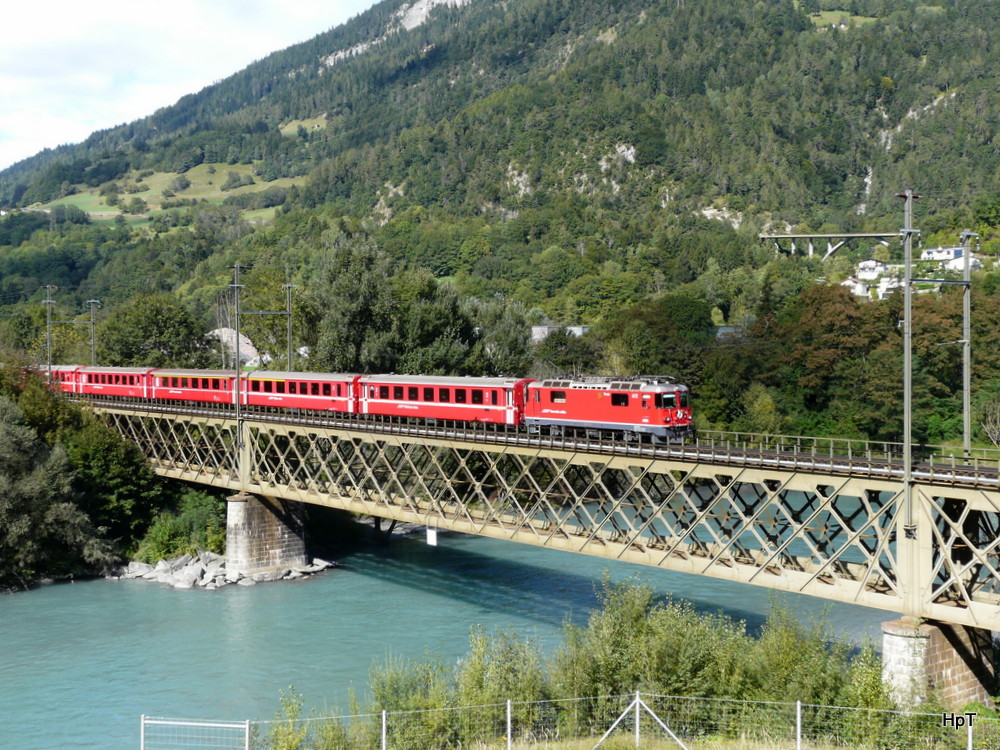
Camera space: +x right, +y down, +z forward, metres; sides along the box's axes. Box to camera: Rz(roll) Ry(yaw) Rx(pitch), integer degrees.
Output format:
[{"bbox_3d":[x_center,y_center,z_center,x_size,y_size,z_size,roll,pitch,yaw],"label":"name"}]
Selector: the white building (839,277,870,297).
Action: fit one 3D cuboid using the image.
[{"bbox_3d":[167.362,-41.110,572.000,11.600,9.400,11.000,0,2,27],"label":"white building"}]

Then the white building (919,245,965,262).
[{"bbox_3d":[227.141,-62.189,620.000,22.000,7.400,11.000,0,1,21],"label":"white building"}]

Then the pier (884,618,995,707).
[{"bbox_3d":[20.447,13.373,56.367,7.800,4.700,2.700,-2,2,-40],"label":"pier"}]

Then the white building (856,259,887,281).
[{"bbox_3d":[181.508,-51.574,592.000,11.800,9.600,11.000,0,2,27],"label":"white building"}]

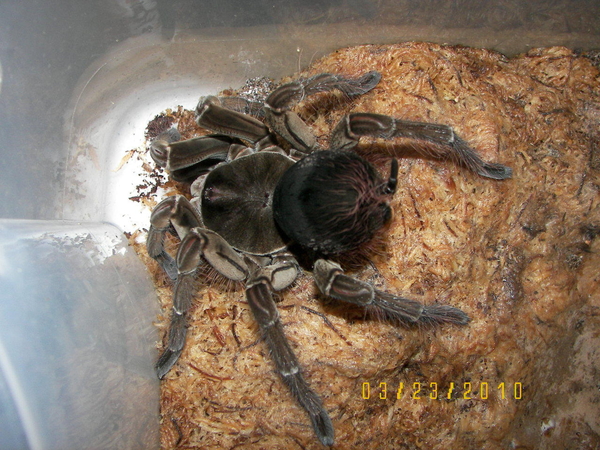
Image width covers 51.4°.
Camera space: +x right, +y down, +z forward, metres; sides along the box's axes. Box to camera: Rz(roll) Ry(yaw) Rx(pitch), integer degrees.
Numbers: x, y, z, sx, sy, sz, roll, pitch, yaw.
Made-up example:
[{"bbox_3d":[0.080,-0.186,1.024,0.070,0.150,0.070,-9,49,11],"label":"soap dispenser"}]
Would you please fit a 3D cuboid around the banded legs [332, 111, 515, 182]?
[{"bbox_3d":[0.040,-0.026,0.199,0.063,0.021,0.014,4,71,0],"label":"banded legs"}]

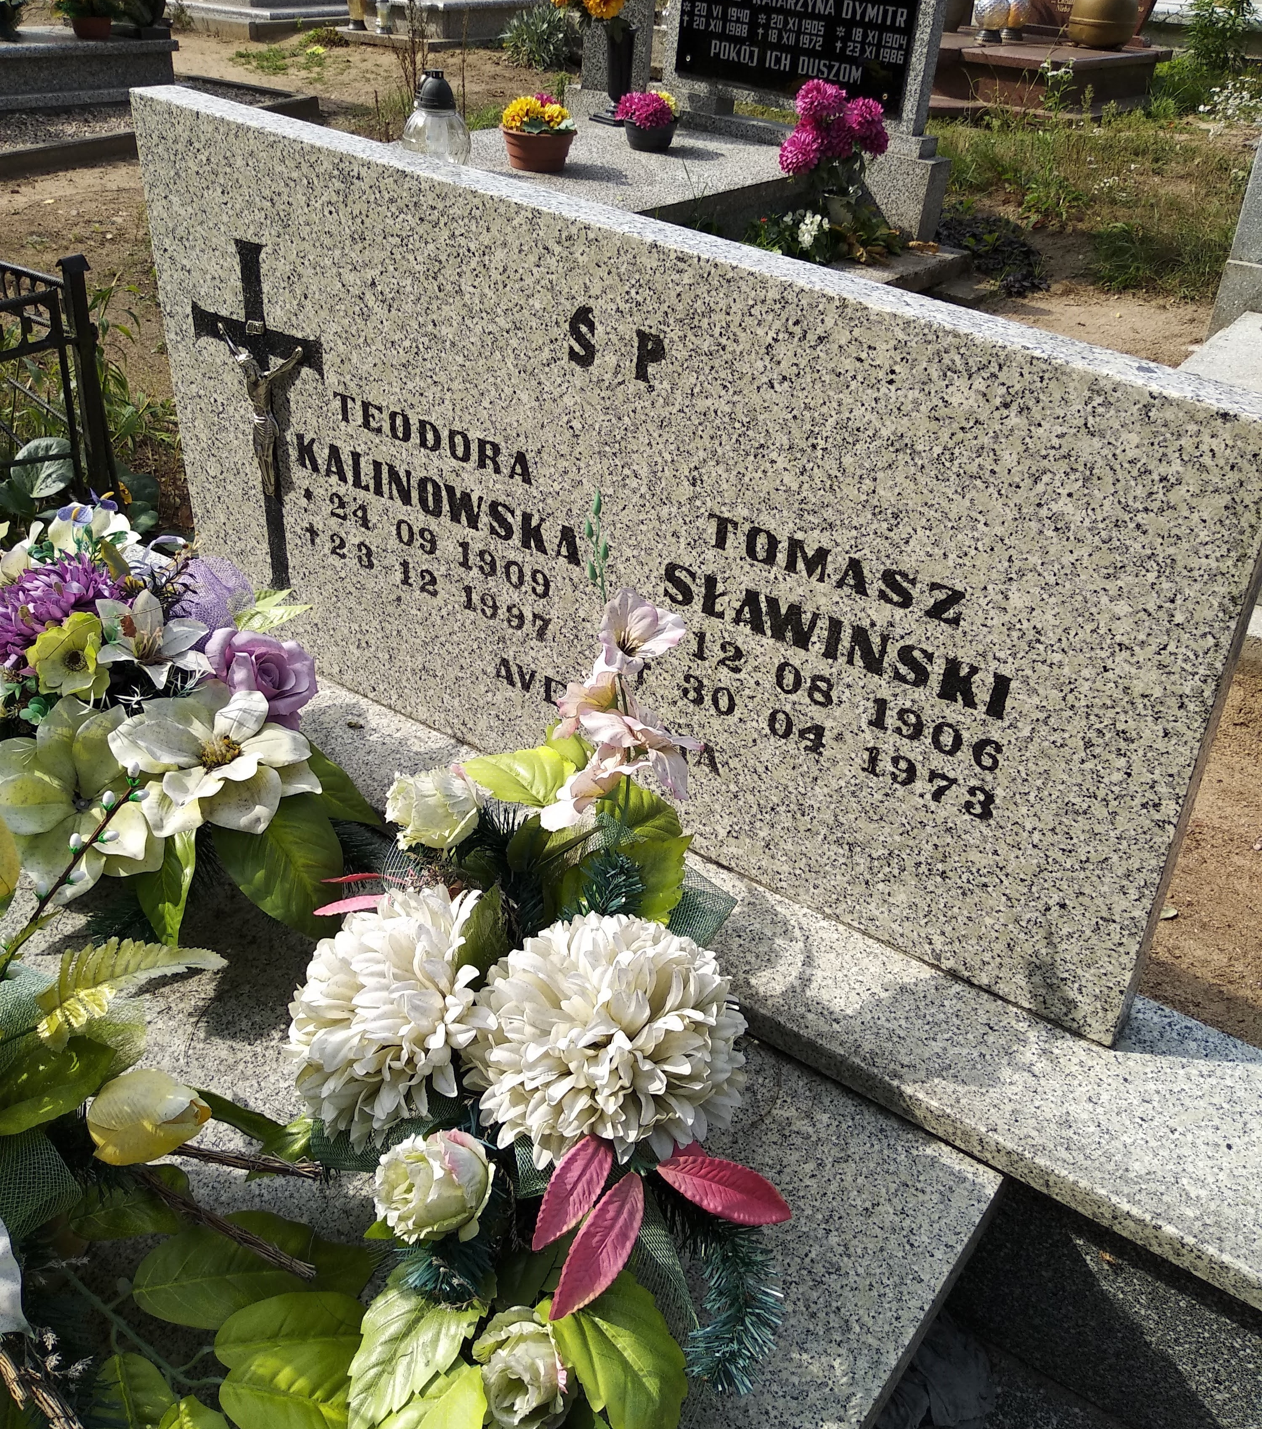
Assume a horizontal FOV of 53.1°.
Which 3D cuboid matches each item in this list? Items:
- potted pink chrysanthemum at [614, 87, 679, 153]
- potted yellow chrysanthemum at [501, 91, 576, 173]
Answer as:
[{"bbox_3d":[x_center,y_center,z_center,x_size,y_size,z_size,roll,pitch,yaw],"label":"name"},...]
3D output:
[{"bbox_3d":[0.050,-1.959,4.162,0.210,0.185,0.200,4,35,-1],"label":"potted pink chrysanthemum"},{"bbox_3d":[-0.282,-1.776,3.851,0.225,0.210,0.225,1,35,-5],"label":"potted yellow chrysanthemum"}]

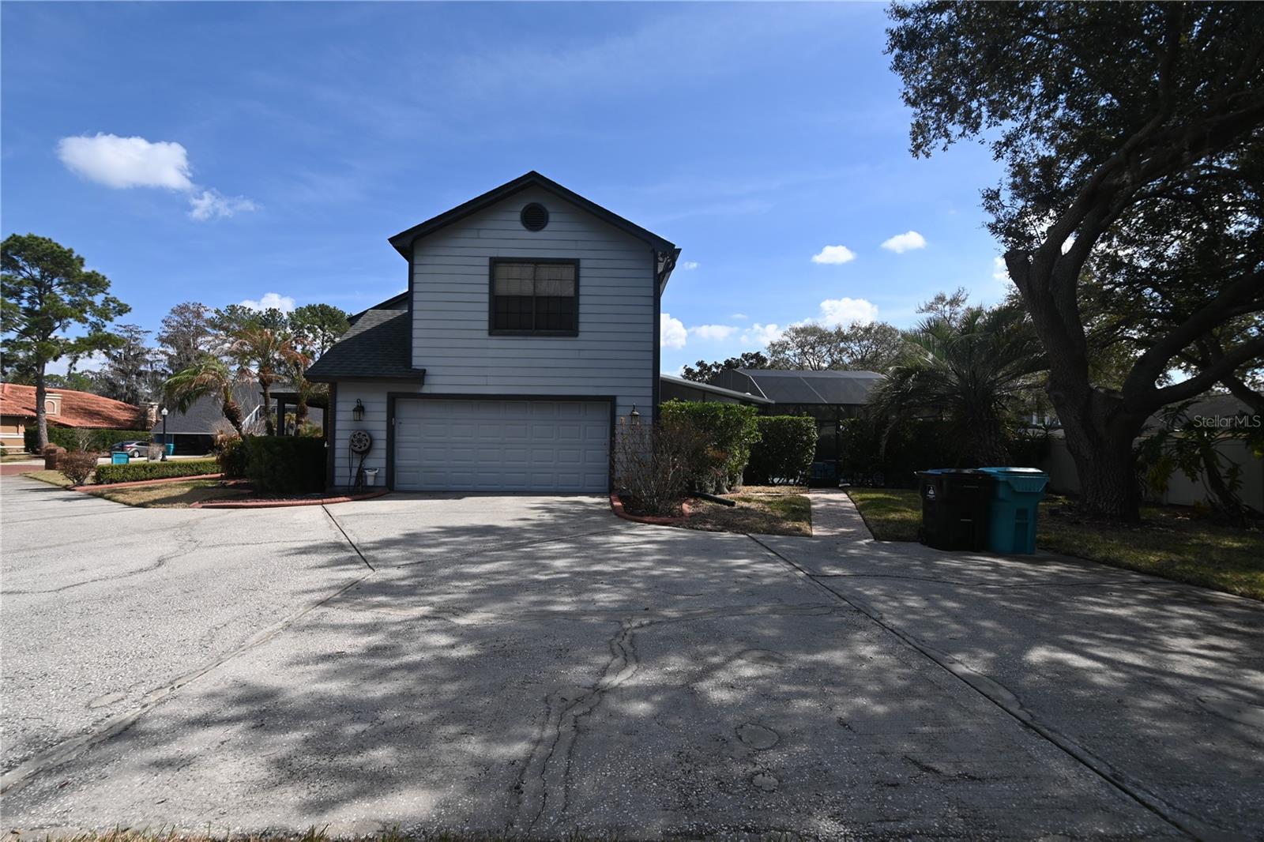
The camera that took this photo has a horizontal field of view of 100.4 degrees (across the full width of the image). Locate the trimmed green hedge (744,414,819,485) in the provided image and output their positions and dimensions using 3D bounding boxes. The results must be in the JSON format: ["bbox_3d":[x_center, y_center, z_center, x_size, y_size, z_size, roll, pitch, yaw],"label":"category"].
[{"bbox_3d":[4.250,0.870,15.100,2.100,2.000,1.500,1,-2,2],"label":"trimmed green hedge"}]

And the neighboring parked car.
[{"bbox_3d":[-45.000,2.547,48.000,1.820,1.450,4.600,1,-1,-12],"label":"neighboring parked car"}]

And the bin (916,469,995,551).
[{"bbox_3d":[4.430,1.185,7.300,0.670,1.060,0.820,1,-1,2],"label":"bin"}]

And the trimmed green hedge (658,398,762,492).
[{"bbox_3d":[1.930,0.630,13.000,2.350,2.250,1.700,1,-2,2],"label":"trimmed green hedge"}]

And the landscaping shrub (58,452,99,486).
[{"bbox_3d":[-17.100,1.460,16.300,1.050,1.100,1.050,1,-2,2],"label":"landscaping shrub"}]

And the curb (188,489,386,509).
[{"bbox_3d":[-6.600,1.524,10.600,2.400,0.130,2.500,1,-1,-2],"label":"curb"}]

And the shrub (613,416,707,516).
[{"bbox_3d":[0.520,0.810,9.800,1.700,1.800,1.600,1,-2,2],"label":"shrub"}]

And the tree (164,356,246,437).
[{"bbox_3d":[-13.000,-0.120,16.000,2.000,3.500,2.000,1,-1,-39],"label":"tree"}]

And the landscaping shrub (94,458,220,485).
[{"bbox_3d":[-13.750,1.441,15.400,0.650,0.500,2.700,0,-1,27],"label":"landscaping shrub"}]

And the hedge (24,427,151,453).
[{"bbox_3d":[-52.600,1.938,51.000,9.200,2.500,1.500,1,-1,-16],"label":"hedge"}]

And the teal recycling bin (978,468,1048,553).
[{"bbox_3d":[4.870,1.170,6.970,0.660,1.090,0.830,1,-2,-11],"label":"teal recycling bin"}]

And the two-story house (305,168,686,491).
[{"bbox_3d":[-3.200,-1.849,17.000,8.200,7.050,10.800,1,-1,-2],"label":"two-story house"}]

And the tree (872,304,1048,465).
[{"bbox_3d":[8.400,-0.480,13.000,4.100,4.700,4.100,1,-2,2],"label":"tree"}]

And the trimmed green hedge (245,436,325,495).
[{"bbox_3d":[-7.600,0.928,11.800,1.500,1.220,1.100,1,-1,-2],"label":"trimmed green hedge"}]

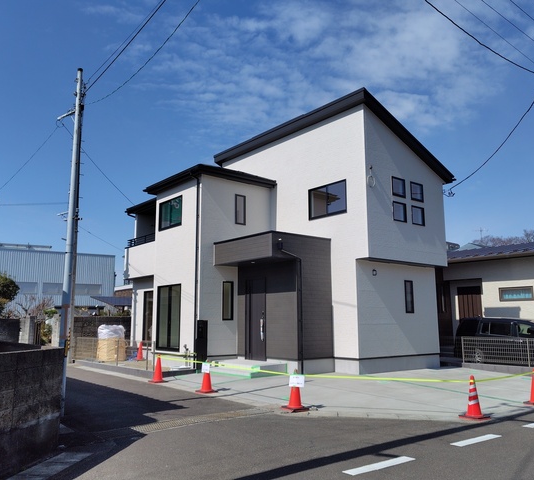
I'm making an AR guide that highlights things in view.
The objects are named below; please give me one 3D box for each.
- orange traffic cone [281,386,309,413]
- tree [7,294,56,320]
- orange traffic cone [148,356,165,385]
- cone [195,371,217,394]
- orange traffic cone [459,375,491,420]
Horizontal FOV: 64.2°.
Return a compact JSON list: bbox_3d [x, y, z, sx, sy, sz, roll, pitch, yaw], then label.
[{"bbox_3d":[0.536,2.739,7.800,0.390,0.700,0.390,-8,-12,39],"label":"orange traffic cone"},{"bbox_3d":[-11.631,4.223,21.000,2.100,2.800,2.000,0,-9,0],"label":"tree"},{"bbox_3d":[-2.832,3.370,11.150,0.390,0.700,0.390,-2,-10,15],"label":"orange traffic cone"},{"bbox_3d":[-1.334,3.082,9.600,0.390,0.700,0.390,-2,-10,15],"label":"cone"},{"bbox_3d":[3.453,2.627,7.100,0.390,0.700,0.390,-8,-12,39],"label":"orange traffic cone"}]

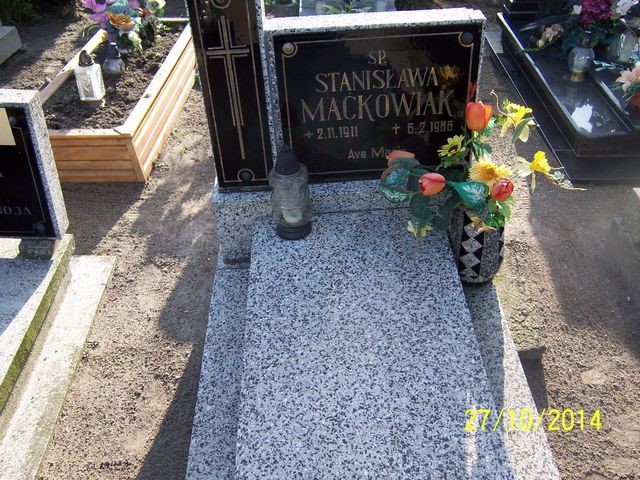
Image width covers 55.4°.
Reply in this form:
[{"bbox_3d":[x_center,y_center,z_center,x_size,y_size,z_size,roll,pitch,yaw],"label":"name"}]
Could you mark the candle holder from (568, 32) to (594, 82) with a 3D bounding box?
[{"bbox_3d":[1.119,-0.780,2.590,0.112,0.217,0.112,-3,40,1],"label":"candle holder"}]

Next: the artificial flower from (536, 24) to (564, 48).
[{"bbox_3d":[1.079,-0.953,2.857,0.125,0.080,0.100,-3,40,1],"label":"artificial flower"}]

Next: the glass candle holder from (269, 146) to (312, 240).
[{"bbox_3d":[-0.084,-0.133,1.785,0.112,0.280,0.112,-3,40,1],"label":"glass candle holder"}]

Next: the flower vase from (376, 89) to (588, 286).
[{"bbox_3d":[0.452,-0.073,1.750,0.550,0.570,0.380,-3,40,1],"label":"flower vase"}]

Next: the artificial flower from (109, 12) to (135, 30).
[{"bbox_3d":[-0.983,-1.085,3.038,0.135,0.075,0.115,-3,40,1],"label":"artificial flower"}]

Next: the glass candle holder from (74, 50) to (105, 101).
[{"bbox_3d":[-1.051,-0.750,2.771,0.083,0.220,0.083,11,41,9],"label":"glass candle holder"}]

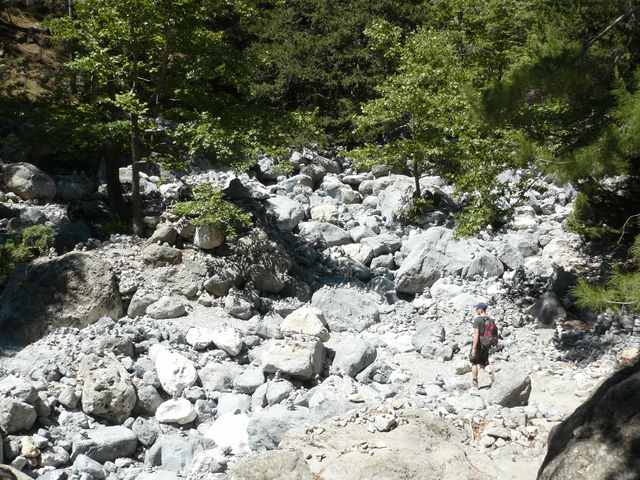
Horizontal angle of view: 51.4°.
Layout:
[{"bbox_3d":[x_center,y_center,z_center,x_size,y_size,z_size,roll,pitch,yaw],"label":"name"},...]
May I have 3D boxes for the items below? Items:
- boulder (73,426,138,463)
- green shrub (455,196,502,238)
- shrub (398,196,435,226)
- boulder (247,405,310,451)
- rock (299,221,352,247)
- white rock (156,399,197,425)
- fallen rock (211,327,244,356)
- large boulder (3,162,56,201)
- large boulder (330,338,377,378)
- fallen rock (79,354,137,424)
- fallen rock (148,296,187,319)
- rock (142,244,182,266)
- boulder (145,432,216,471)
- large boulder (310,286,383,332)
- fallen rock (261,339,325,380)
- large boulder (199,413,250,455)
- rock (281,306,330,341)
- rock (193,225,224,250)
[{"bbox_3d":[-3.642,3.472,11.300,1.121,0.576,0.728,0,6,0],"label":"boulder"},{"bbox_3d":[5.477,-0.777,23.000,1.650,1.400,1.500,0,7,0],"label":"green shrub"},{"bbox_3d":[3.596,-1.062,24.800,1.300,1.100,1.200,0,7,0],"label":"shrub"},{"bbox_3d":[-0.680,3.071,10.900,1.050,0.600,0.950,0,7,0],"label":"boulder"},{"bbox_3d":[0.207,-0.244,25.000,2.028,0.865,1.521,0,6,0],"label":"rock"},{"bbox_3d":[-2.479,2.963,11.500,0.680,0.340,0.500,-1,8,-6],"label":"white rock"},{"bbox_3d":[-2.085,2.287,15.000,0.766,0.576,0.651,-1,6,-8],"label":"fallen rock"},{"bbox_3d":[-10.257,-2.065,23.500,1.950,1.300,1.600,0,7,0],"label":"large boulder"},{"bbox_3d":[0.735,2.599,14.600,1.009,0.857,0.908,0,6,0],"label":"large boulder"},{"bbox_3d":[-3.863,2.718,12.100,1.054,1.114,0.949,-2,6,-18],"label":"fallen rock"},{"bbox_3d":[-3.897,1.739,16.900,1.016,0.510,0.762,-1,6,-13],"label":"fallen rock"},{"bbox_3d":[-4.543,0.447,19.200,1.154,0.555,0.865,-1,6,-13],"label":"rock"},{"bbox_3d":[-2.284,3.464,10.900,1.114,0.560,0.891,-1,6,-12],"label":"boulder"},{"bbox_3d":[0.624,1.702,16.300,1.700,1.000,1.350,0,7,0],"label":"large boulder"},{"bbox_3d":[-0.583,2.531,14.100,1.356,0.710,1.085,0,6,-2],"label":"fallen rock"},{"bbox_3d":[-1.564,3.169,10.900,0.850,0.550,0.850,0,7,0],"label":"large boulder"},{"bbox_3d":[-0.329,1.894,15.100,1.134,0.641,0.907,0,6,-1],"label":"rock"},{"bbox_3d":[-3.317,-0.074,19.800,0.952,0.773,0.857,-1,6,-10],"label":"rock"}]

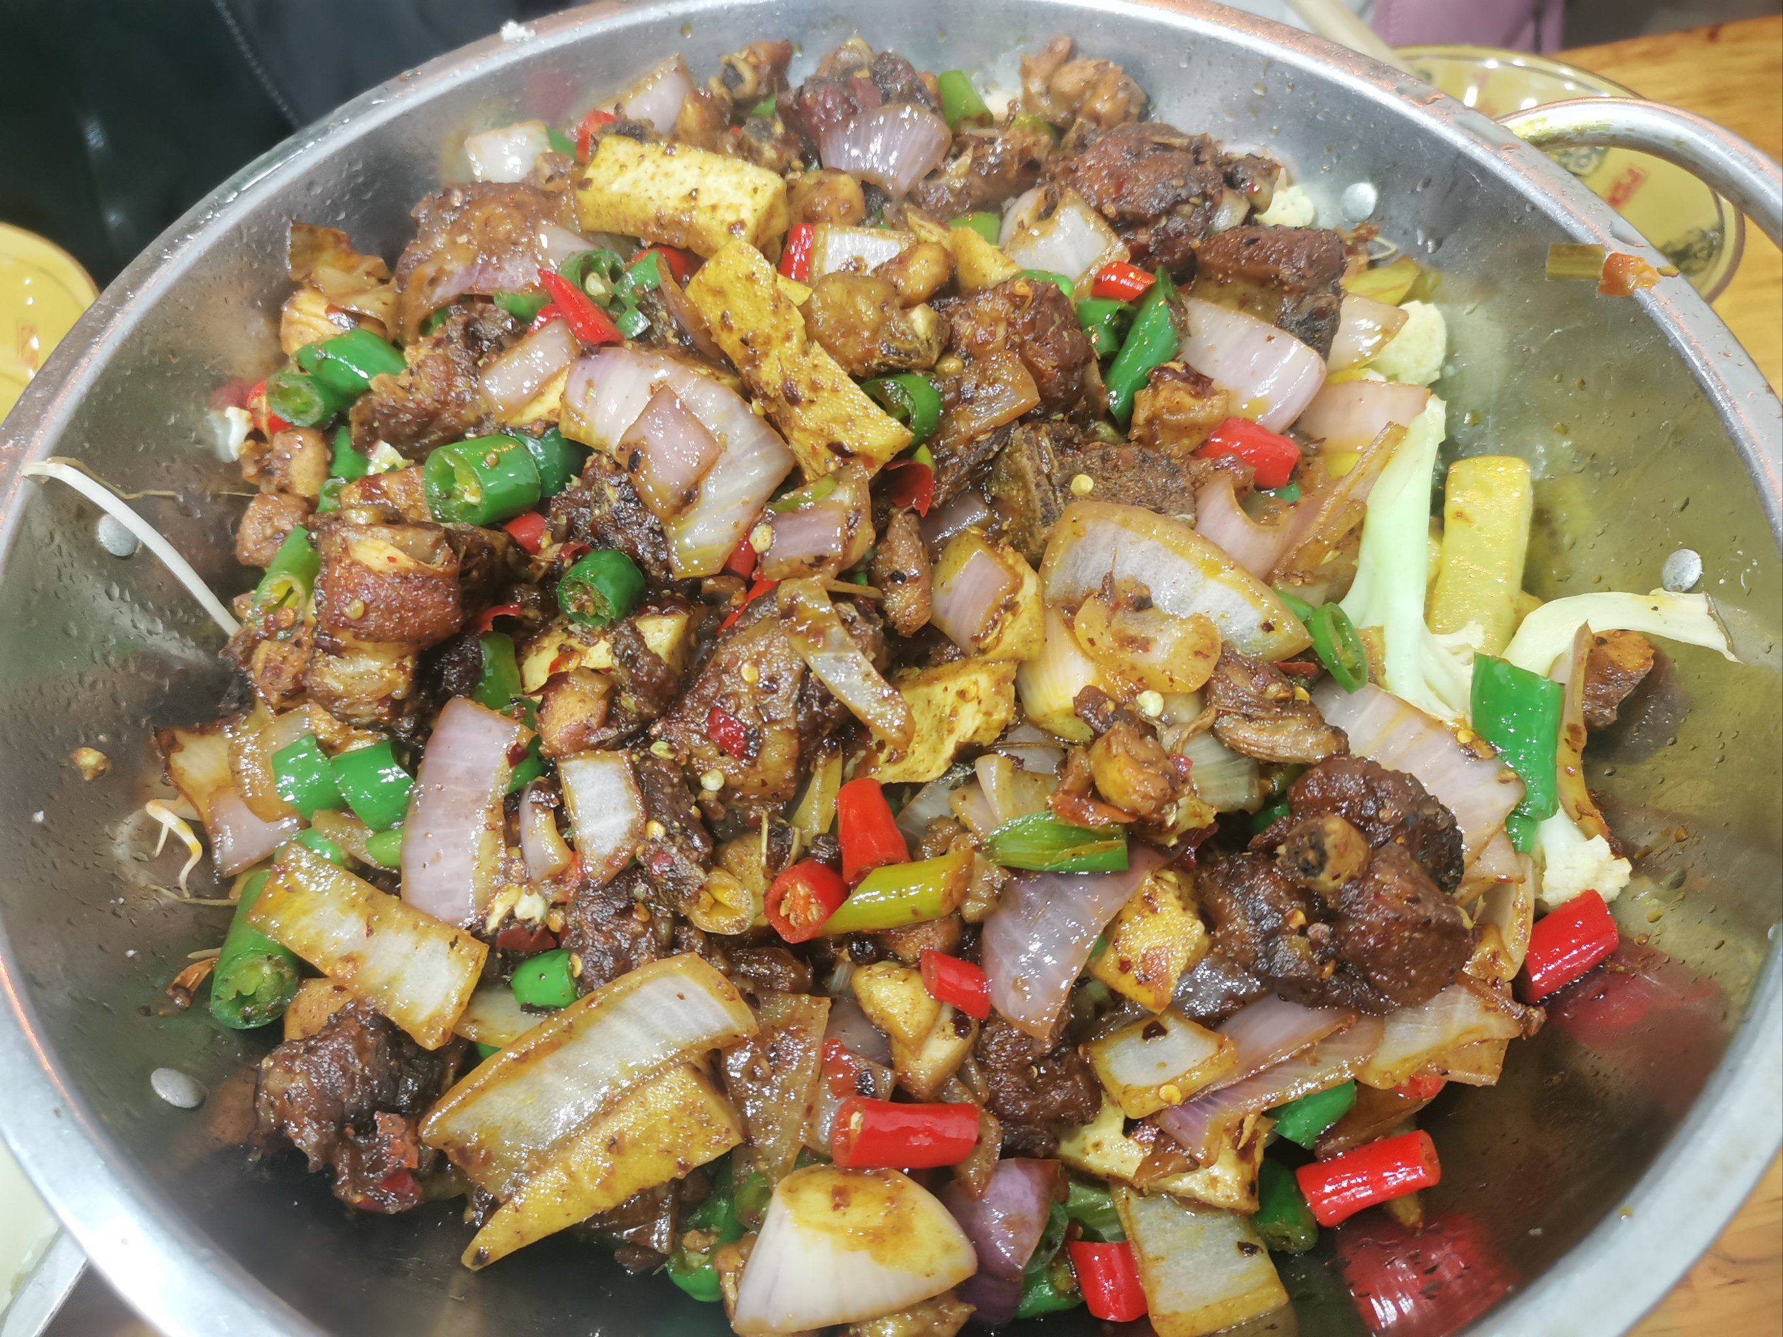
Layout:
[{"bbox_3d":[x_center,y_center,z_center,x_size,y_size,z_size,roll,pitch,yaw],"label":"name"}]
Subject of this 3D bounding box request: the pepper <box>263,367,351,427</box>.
[{"bbox_3d":[-0.137,-0.064,0.327,0.013,0.013,0.017,40,43,23],"label":"pepper"}]

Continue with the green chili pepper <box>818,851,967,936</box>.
[{"bbox_3d":[0.001,0.038,0.235,0.026,0.010,0.010,-12,57,-5],"label":"green chili pepper"}]

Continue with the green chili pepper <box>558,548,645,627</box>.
[{"bbox_3d":[-0.057,-0.016,0.271,0.013,0.013,0.010,24,50,16],"label":"green chili pepper"}]

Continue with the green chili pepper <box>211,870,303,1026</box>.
[{"bbox_3d":[-0.128,0.057,0.284,0.015,0.015,0.025,-3,62,1],"label":"green chili pepper"}]

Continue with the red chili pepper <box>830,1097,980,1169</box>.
[{"bbox_3d":[0.003,0.082,0.245,0.025,0.011,0.011,-2,57,2],"label":"red chili pepper"}]

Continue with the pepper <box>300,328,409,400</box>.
[{"bbox_3d":[-0.139,-0.079,0.362,0.023,0.015,0.015,26,62,18],"label":"pepper"}]

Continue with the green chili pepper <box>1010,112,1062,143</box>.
[{"bbox_3d":[0.036,-0.136,0.352,0.016,0.011,0.011,0,57,1],"label":"green chili pepper"}]

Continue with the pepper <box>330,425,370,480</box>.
[{"bbox_3d":[-0.130,-0.051,0.334,0.012,0.012,0.016,-17,59,-10],"label":"pepper"}]

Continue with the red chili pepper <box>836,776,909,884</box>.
[{"bbox_3d":[-0.004,0.028,0.238,0.011,0.011,0.021,-9,57,-6],"label":"red chili pepper"}]

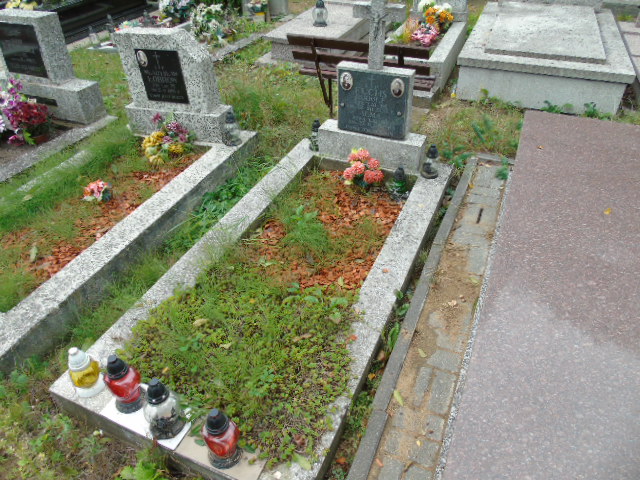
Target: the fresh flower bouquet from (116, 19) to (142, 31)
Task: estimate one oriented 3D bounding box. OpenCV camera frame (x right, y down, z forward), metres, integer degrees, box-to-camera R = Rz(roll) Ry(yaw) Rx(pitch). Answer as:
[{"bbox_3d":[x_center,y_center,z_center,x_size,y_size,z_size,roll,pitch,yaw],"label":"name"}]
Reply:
[{"bbox_3d":[-2.360,-2.619,5.701,0.290,0.200,0.250,13,38,18],"label":"fresh flower bouquet"}]

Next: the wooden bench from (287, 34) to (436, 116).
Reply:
[{"bbox_3d":[0.314,-1.144,3.450,1.020,0.740,0.430,13,38,18],"label":"wooden bench"}]

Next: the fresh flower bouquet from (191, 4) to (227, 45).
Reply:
[{"bbox_3d":[-1.362,-2.639,5.621,0.370,0.400,0.340,13,38,18],"label":"fresh flower bouquet"}]

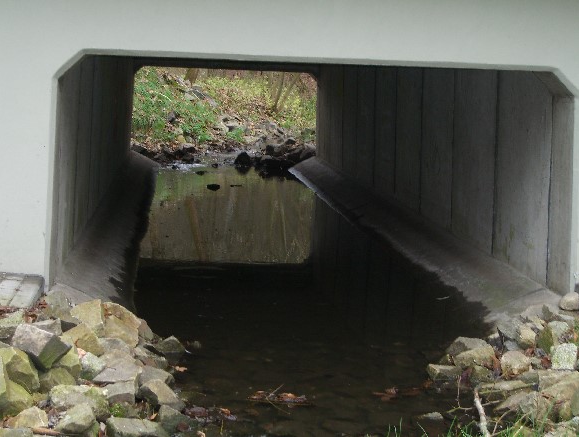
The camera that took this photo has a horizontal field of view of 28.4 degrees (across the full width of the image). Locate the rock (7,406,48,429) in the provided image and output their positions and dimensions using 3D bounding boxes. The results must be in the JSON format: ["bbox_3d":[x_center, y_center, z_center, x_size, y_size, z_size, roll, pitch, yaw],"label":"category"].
[{"bbox_3d":[-1.373,1.043,6.000,0.197,0.100,0.177,0,7,-13],"label":"rock"}]

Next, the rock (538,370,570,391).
[{"bbox_3d":[1.607,0.986,6.969,0.220,0.120,0.190,1,7,0],"label":"rock"}]

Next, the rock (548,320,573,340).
[{"bbox_3d":[1.956,0.809,8.266,0.180,0.140,0.160,1,7,0],"label":"rock"}]

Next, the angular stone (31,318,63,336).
[{"bbox_3d":[-1.610,0.725,7.619,0.210,0.130,0.190,1,7,0],"label":"angular stone"}]

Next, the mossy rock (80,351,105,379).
[{"bbox_3d":[-1.218,0.914,7.117,0.170,0.170,0.170,1,7,0],"label":"mossy rock"}]

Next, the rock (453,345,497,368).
[{"bbox_3d":[1.248,0.931,7.722,0.290,0.160,0.220,1,7,0],"label":"rock"}]

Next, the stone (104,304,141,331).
[{"bbox_3d":[-1.236,0.743,8.423,0.270,0.240,0.230,1,7,0],"label":"stone"}]

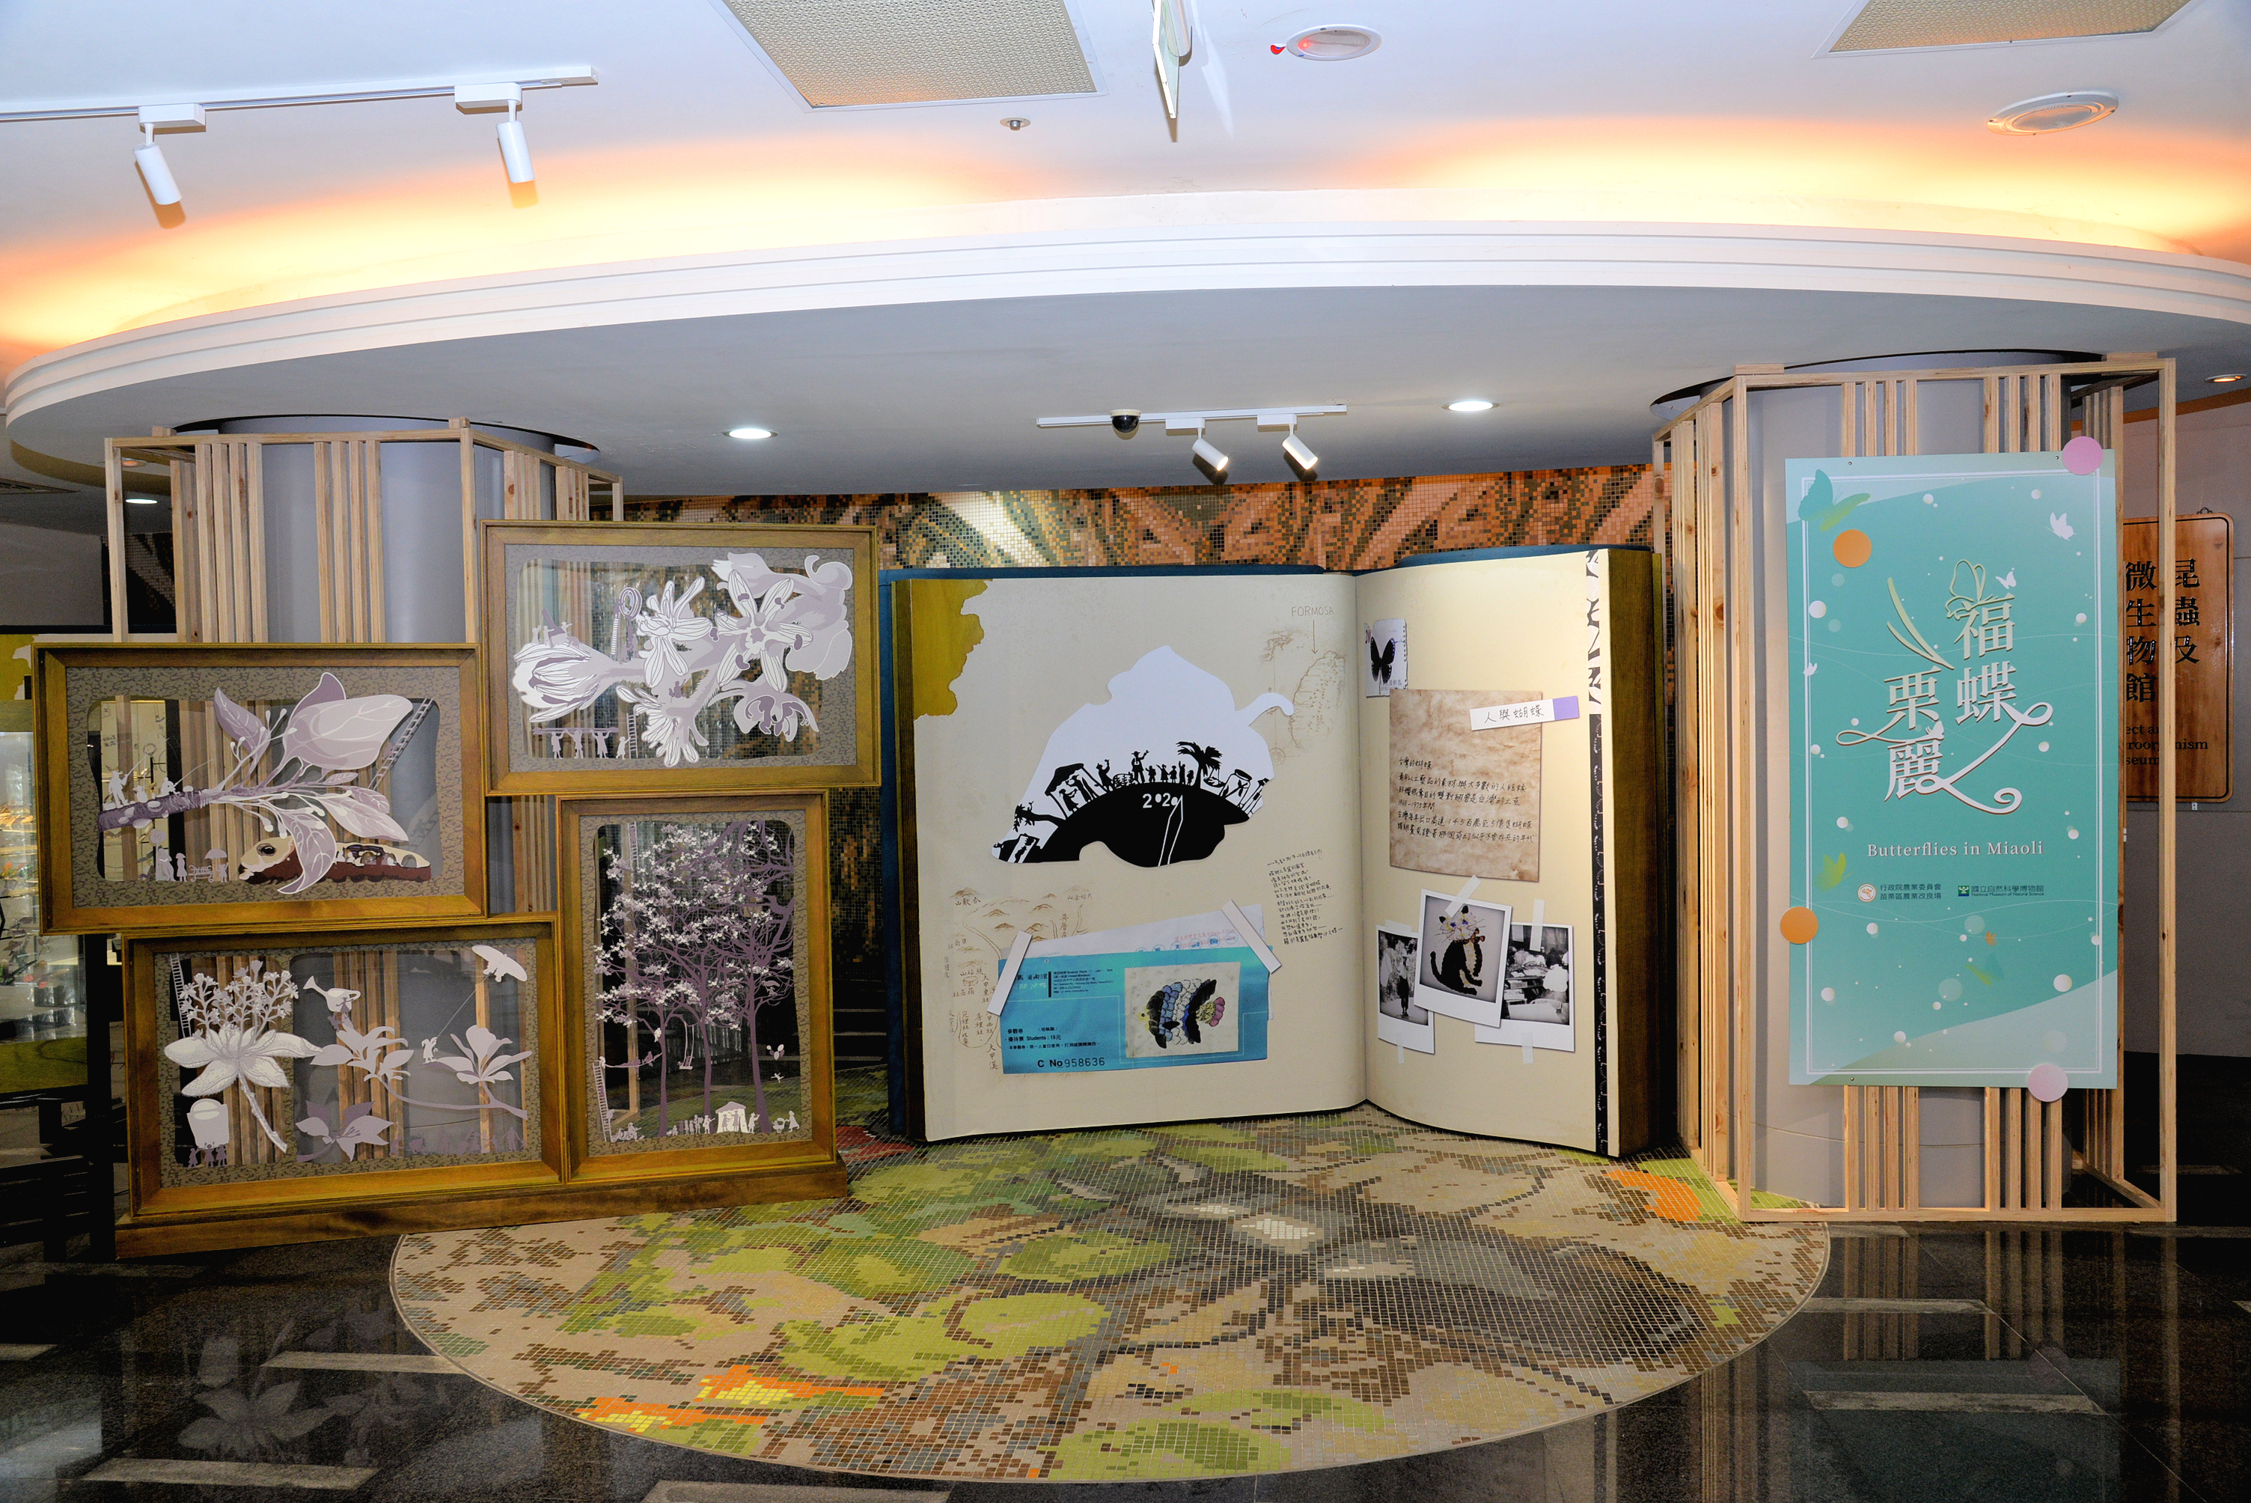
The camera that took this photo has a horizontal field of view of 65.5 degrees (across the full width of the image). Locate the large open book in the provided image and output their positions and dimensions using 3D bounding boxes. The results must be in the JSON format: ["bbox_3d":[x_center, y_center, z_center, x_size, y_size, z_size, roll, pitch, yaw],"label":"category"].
[{"bbox_3d":[0.509,0.340,6.377,2.730,2.020,0.818,-1,2,9],"label":"large open book"}]

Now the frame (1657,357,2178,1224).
[{"bbox_3d":[2.427,0.108,5.571,1.206,2.457,1.170,-1,2,6],"label":"frame"}]

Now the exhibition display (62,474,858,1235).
[{"bbox_3d":[-1.963,0.363,5.377,2.396,2.120,0.320,-1,2,-13],"label":"exhibition display"}]

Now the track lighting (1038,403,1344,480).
[{"bbox_3d":[0.215,-0.999,5.673,1.000,0.195,0.110,-1,2,8],"label":"track lighting"}]

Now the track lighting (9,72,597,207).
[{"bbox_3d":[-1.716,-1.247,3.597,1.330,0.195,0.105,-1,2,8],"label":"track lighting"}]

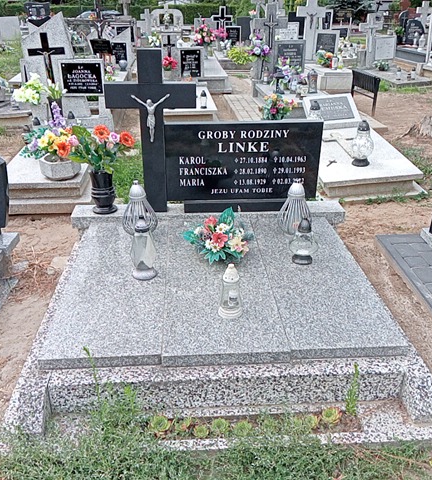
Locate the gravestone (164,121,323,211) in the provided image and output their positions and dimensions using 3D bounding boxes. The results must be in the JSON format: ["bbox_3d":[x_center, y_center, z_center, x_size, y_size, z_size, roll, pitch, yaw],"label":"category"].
[{"bbox_3d":[0.161,-0.439,3.115,0.920,0.530,0.120,-1,27,-3],"label":"gravestone"}]

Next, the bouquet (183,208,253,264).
[{"bbox_3d":[0.008,-0.056,2.675,0.360,0.240,0.290,-1,27,-3],"label":"bouquet"}]

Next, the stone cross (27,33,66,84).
[{"bbox_3d":[-1.515,-1.645,4.678,0.350,0.450,0.050,-3,27,-2],"label":"stone cross"}]

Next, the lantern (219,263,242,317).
[{"bbox_3d":[0.070,0.225,2.370,0.110,0.249,0.110,-1,25,-3],"label":"lantern"}]

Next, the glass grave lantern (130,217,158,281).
[{"bbox_3d":[-0.375,0.035,2.683,0.135,0.333,0.135,-1,25,-3],"label":"glass grave lantern"}]

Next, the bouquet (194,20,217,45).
[{"bbox_3d":[-0.184,-3.611,9.048,0.380,0.420,0.350,-1,27,-3],"label":"bouquet"}]

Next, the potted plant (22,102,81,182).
[{"bbox_3d":[-1.138,-0.706,3.673,0.410,0.490,0.360,-1,27,-3],"label":"potted plant"}]

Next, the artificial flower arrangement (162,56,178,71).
[{"bbox_3d":[-0.799,-3.087,9.055,0.280,0.260,0.240,-1,25,-3],"label":"artificial flower arrangement"}]

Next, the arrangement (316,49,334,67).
[{"bbox_3d":[1.742,-2.888,8.195,0.290,0.275,0.260,-1,27,-3],"label":"arrangement"}]

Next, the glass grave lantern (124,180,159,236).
[{"bbox_3d":[-0.481,-0.207,3.213,0.216,0.327,0.216,-1,25,-3],"label":"glass grave lantern"}]

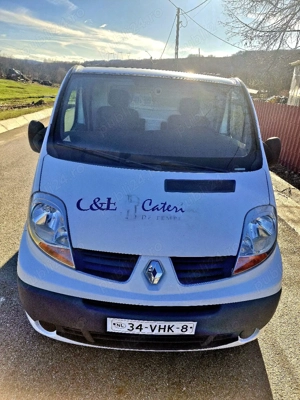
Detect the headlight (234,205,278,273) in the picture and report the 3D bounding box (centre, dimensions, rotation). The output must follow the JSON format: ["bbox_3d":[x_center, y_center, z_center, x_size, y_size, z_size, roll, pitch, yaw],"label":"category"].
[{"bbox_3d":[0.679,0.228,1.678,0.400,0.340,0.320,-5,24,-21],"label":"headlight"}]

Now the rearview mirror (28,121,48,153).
[{"bbox_3d":[-0.922,-0.540,2.257,0.210,0.270,0.150,3,22,-2],"label":"rearview mirror"}]

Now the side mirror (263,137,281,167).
[{"bbox_3d":[1.023,-0.423,2.330,0.210,0.270,0.150,3,22,-2],"label":"side mirror"}]

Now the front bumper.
[{"bbox_3d":[0.003,0.710,1.772,1.820,0.420,0.440,3,22,-2],"label":"front bumper"}]

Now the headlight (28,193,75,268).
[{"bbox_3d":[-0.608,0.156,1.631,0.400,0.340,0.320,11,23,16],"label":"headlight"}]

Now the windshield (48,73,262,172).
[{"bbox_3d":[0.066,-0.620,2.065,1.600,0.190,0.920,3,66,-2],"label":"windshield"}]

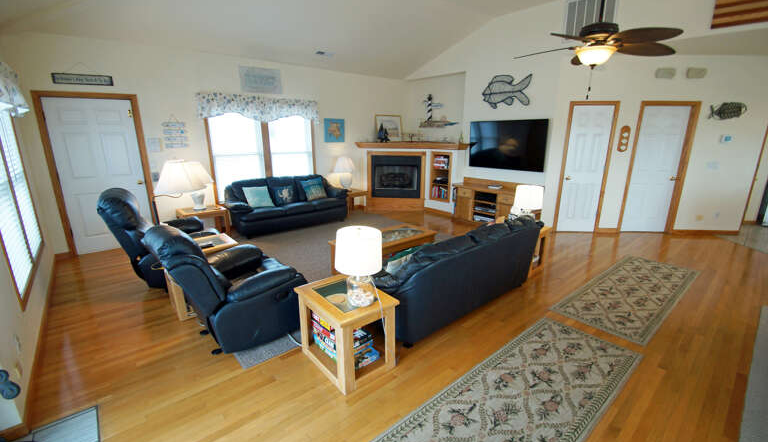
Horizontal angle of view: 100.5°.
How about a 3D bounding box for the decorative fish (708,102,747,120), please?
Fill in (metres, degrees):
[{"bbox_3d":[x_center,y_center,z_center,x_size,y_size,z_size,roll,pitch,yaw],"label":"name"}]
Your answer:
[{"bbox_3d":[5.296,-1.689,4.922,0.560,0.270,0.050,0,14,0],"label":"decorative fish"}]

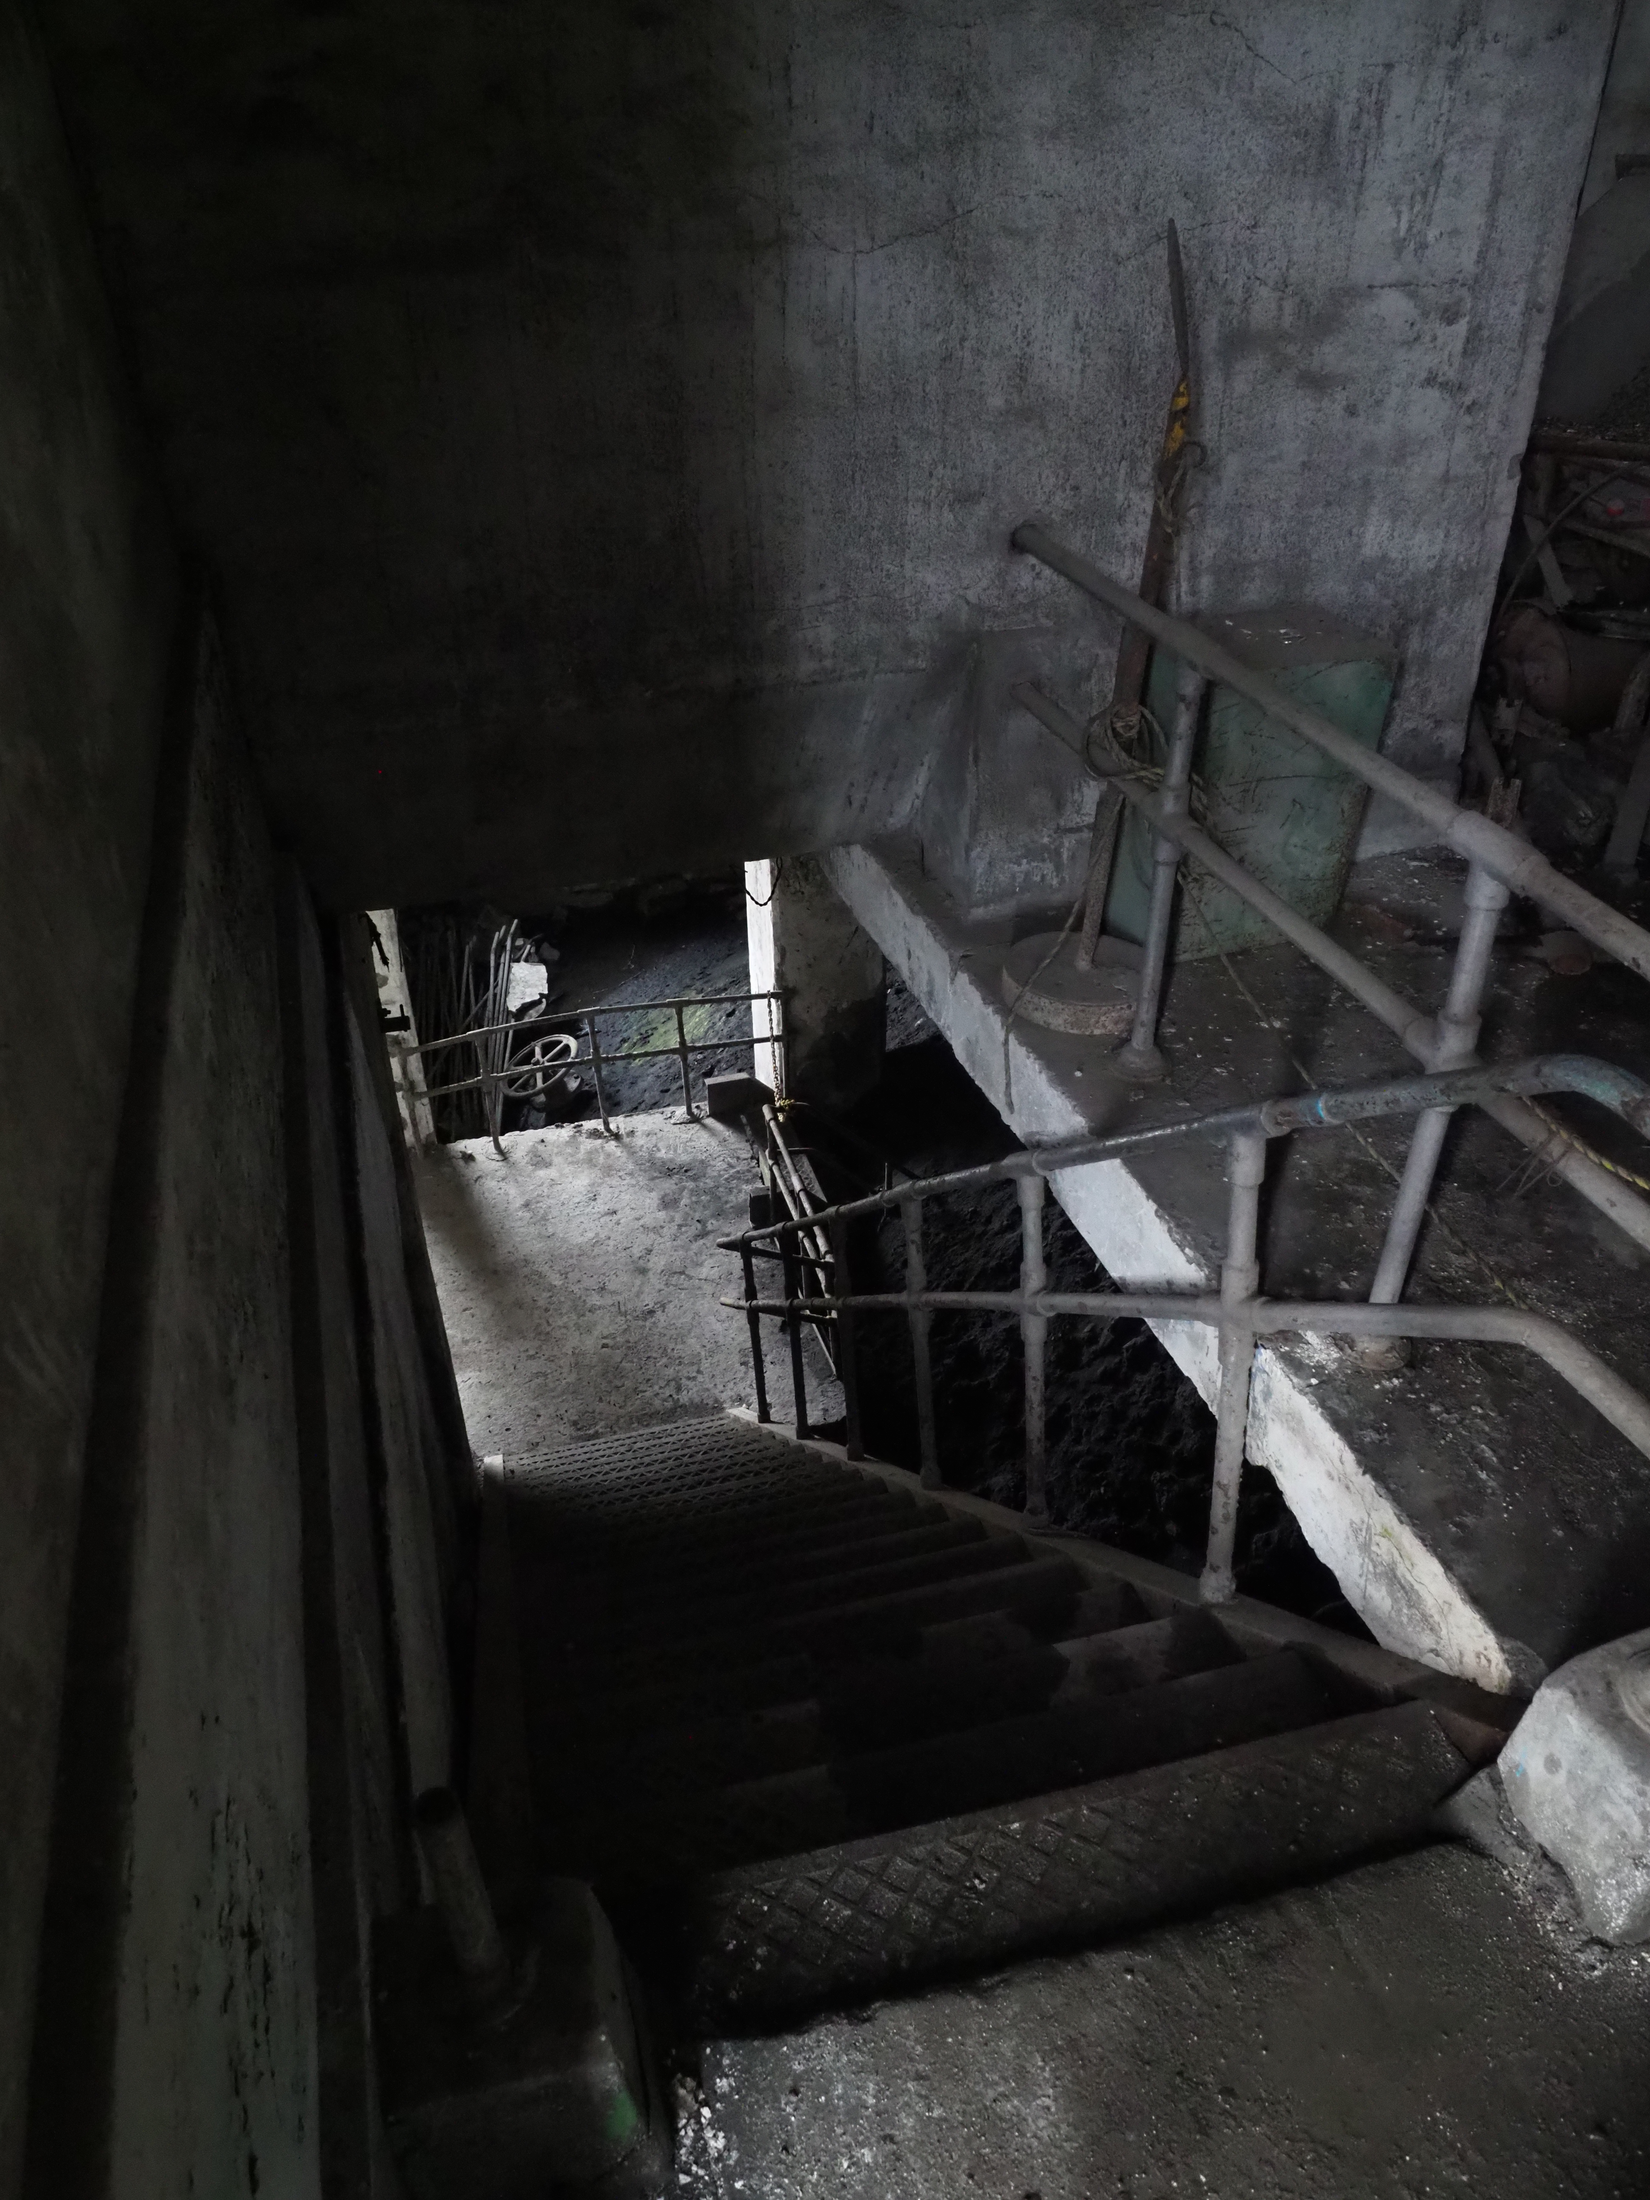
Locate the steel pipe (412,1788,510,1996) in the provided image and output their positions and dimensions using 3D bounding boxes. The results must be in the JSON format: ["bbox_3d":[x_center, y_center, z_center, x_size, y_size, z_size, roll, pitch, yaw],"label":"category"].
[{"bbox_3d":[-0.334,0.740,1.411,0.044,0.274,0.044,-11,31,-13],"label":"steel pipe"}]

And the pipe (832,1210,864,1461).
[{"bbox_3d":[0.078,0.784,4.931,0.050,0.969,0.050,-11,28,-13],"label":"pipe"}]

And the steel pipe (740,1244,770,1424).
[{"bbox_3d":[-0.299,1.021,6.641,0.050,0.959,0.050,-11,27,-13],"label":"steel pipe"}]

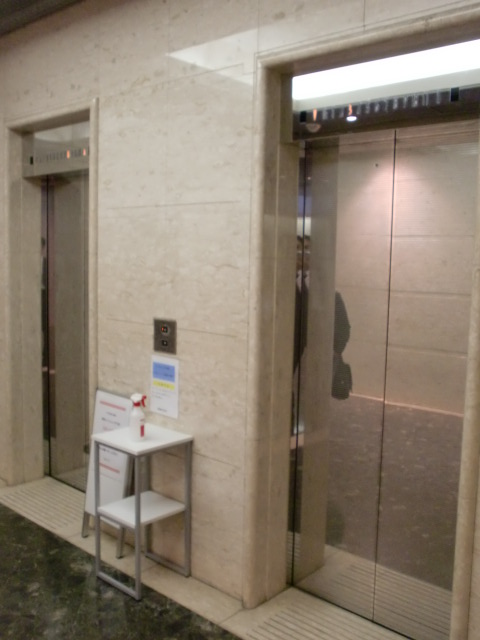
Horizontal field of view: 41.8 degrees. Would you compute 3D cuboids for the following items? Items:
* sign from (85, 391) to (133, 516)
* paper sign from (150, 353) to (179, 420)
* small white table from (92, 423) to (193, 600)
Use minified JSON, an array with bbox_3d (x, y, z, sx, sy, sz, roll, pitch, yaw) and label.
[{"bbox_3d":[-0.707,0.757,3.451,0.334,0.690,0.030,6,2,43],"label":"sign"},{"bbox_3d":[-0.388,0.341,3.212,0.208,0.297,0.010,6,8,41],"label":"paper sign"},{"bbox_3d":[-0.482,0.930,3.115,0.360,0.719,0.345,6,8,42],"label":"small white table"}]

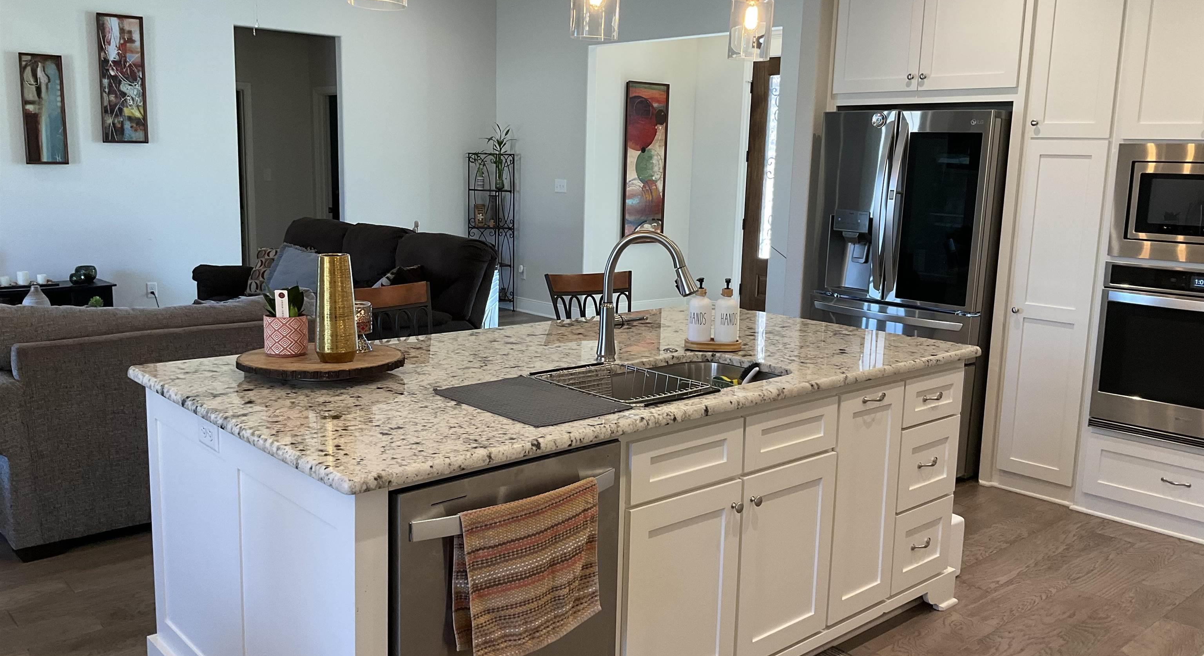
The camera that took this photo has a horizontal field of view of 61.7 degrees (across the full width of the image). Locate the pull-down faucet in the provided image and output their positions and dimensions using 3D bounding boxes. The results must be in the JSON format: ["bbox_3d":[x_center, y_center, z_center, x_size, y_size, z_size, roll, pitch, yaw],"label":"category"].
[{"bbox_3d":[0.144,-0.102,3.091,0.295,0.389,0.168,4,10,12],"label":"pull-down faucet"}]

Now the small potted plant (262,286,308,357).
[{"bbox_3d":[-0.877,-0.021,2.796,0.125,0.189,0.120,-1,10,-17],"label":"small potted plant"}]

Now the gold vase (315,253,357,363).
[{"bbox_3d":[-0.718,-0.053,2.718,0.112,0.286,0.112,-1,10,-15],"label":"gold vase"}]

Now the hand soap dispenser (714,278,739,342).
[{"bbox_3d":[0.417,-0.061,3.362,0.072,0.206,0.074,0,10,-11],"label":"hand soap dispenser"}]

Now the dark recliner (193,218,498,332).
[{"bbox_3d":[-1.722,-0.123,6.511,0.980,1.020,2.350,-7,13,-42],"label":"dark recliner"}]

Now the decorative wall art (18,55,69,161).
[{"bbox_3d":[-4.070,-1.594,7.368,0.281,0.784,0.035,-7,13,-42],"label":"decorative wall art"}]

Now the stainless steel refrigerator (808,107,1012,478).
[{"bbox_3d":[1.694,-0.201,5.247,0.820,1.775,0.912,-7,13,-42],"label":"stainless steel refrigerator"}]

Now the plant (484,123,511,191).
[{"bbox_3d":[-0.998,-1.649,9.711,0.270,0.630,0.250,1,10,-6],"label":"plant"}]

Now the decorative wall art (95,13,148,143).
[{"bbox_3d":[-3.649,-1.896,7.696,0.333,0.949,0.035,-7,13,-42],"label":"decorative wall art"}]

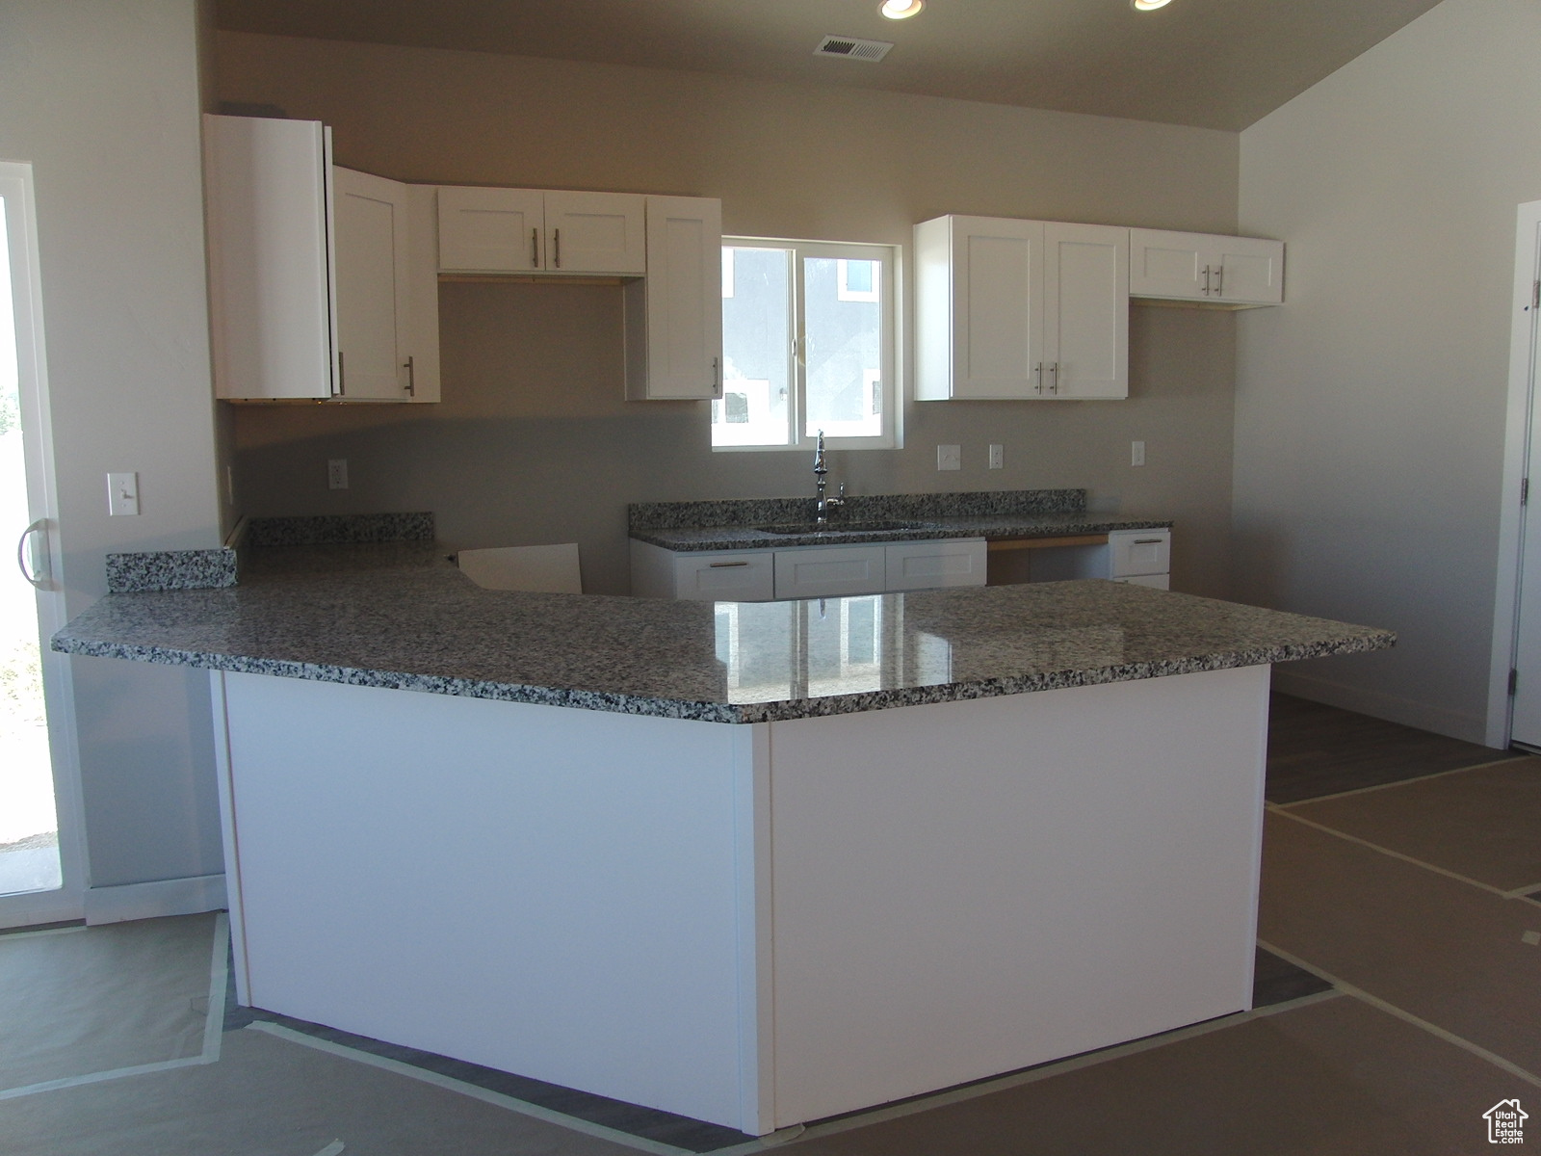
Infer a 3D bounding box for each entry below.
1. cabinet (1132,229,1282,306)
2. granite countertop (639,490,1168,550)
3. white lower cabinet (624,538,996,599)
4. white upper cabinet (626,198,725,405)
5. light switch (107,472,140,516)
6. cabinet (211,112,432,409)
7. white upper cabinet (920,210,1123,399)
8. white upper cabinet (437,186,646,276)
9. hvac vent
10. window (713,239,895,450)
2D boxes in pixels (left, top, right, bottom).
[{"bbox_3d":[1.951,-1.427,5.393,0.910,0.303,0.327,-4,8,-21],"label":"cabinet"},{"bbox_3d":[0.575,-0.256,4.815,2.210,0.130,0.659,-4,8,-21],"label":"granite countertop"},{"bbox_3d":[0.158,0.272,4.739,1.291,0.884,0.630,-4,8,-21],"label":"white lower cabinet"},{"bbox_3d":[-0.379,-1.071,4.522,0.301,0.757,0.327,-4,8,-21],"label":"white upper cabinet"},{"bbox_3d":[-1.729,-0.223,3.094,0.073,0.116,0.014,-4,8,-21],"label":"light switch"},{"bbox_3d":[-1.386,-0.943,3.715,0.684,0.757,1.138,-4,8,-21],"label":"cabinet"},{"bbox_3d":[1.116,-1.160,5.090,0.920,0.757,0.327,-4,8,-21],"label":"white upper cabinet"},{"bbox_3d":[-0.870,-1.260,4.309,0.758,0.303,0.327,-4,8,-21],"label":"white upper cabinet"},{"bbox_3d":[0.329,-2.077,4.547,0.292,0.015,0.140,-4,-5,-21],"label":"hvac vent"},{"bbox_3d":[0.143,-0.992,4.985,0.887,0.884,0.100,-4,8,-21],"label":"window"}]

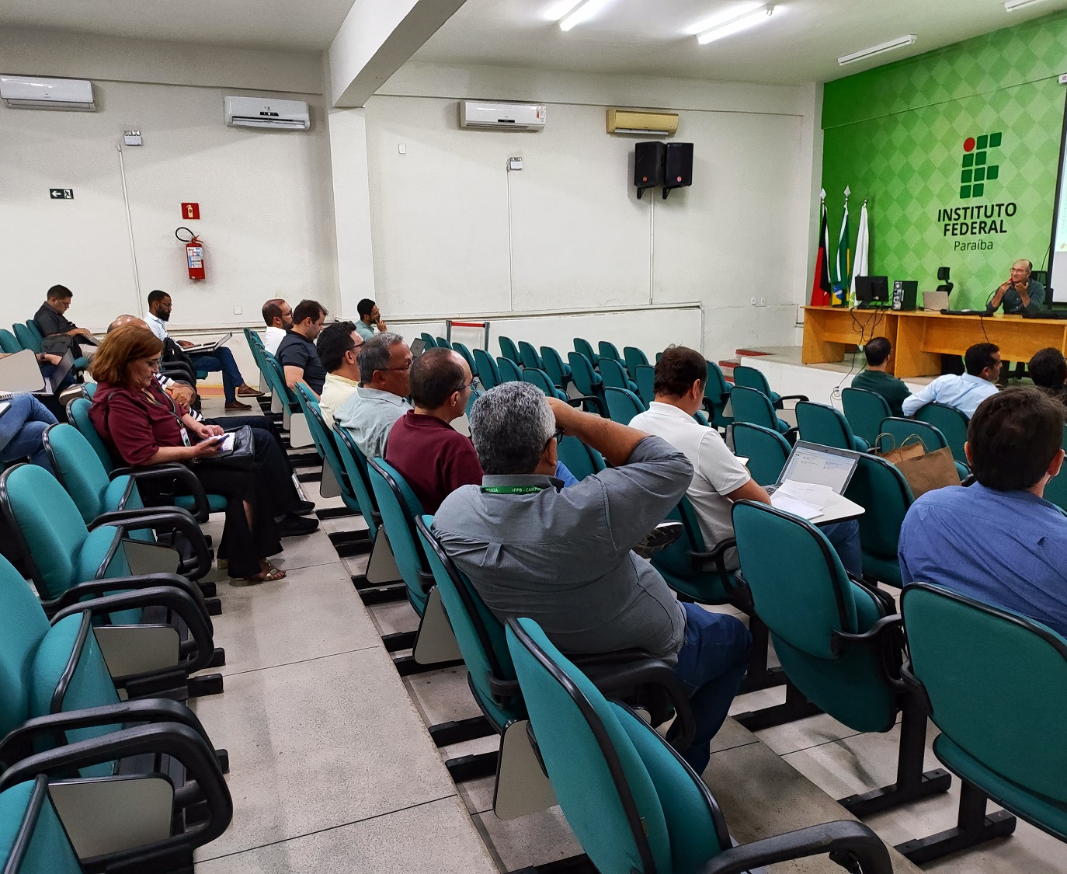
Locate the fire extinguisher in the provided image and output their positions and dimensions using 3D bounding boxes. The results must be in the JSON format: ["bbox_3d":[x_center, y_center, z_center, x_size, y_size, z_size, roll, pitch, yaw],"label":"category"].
[{"bbox_3d":[-4.288,-2.288,10.105,0.290,0.650,0.180,-6,13,-22],"label":"fire extinguisher"}]

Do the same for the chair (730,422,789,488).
[{"bbox_3d":[1.379,0.366,4.302,0.550,0.920,0.650,-6,13,-22],"label":"chair"}]

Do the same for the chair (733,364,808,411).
[{"bbox_3d":[2.125,-0.207,7.329,0.540,0.841,0.610,-6,13,-22],"label":"chair"}]

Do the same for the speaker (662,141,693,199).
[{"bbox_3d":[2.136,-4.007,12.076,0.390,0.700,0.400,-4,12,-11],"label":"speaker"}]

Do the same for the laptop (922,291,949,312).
[{"bbox_3d":[4.900,-1.627,9.758,0.250,0.240,0.355,-6,13,-21],"label":"laptop"}]

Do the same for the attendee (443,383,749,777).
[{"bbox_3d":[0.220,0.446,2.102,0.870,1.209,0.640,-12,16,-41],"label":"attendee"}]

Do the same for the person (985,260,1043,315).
[{"bbox_3d":[5.538,-1.321,9.201,0.750,1.330,0.580,-9,14,-34],"label":"person"}]

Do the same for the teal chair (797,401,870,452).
[{"bbox_3d":[1.942,0.211,5.035,0.540,0.841,0.610,-6,13,-22],"label":"teal chair"}]

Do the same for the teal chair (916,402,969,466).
[{"bbox_3d":[2.975,0.217,5.491,0.570,0.860,0.660,-6,13,-22],"label":"teal chair"}]

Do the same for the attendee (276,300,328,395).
[{"bbox_3d":[-1.452,-0.329,5.878,0.780,1.310,0.520,-6,13,-21],"label":"attendee"}]

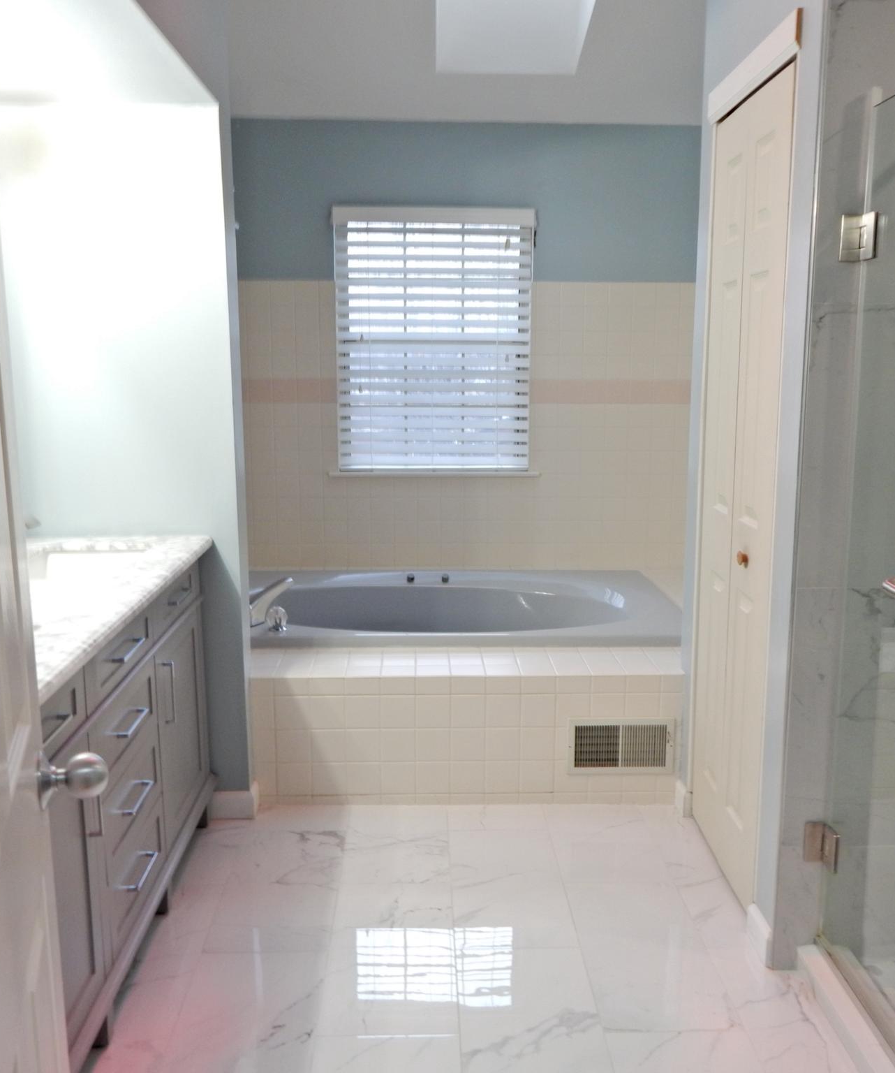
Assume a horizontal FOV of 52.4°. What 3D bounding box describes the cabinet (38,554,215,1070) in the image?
[{"bbox_3d":[-0.998,0.608,2.083,0.540,0.868,1.464,0,11,-1],"label":"cabinet"}]

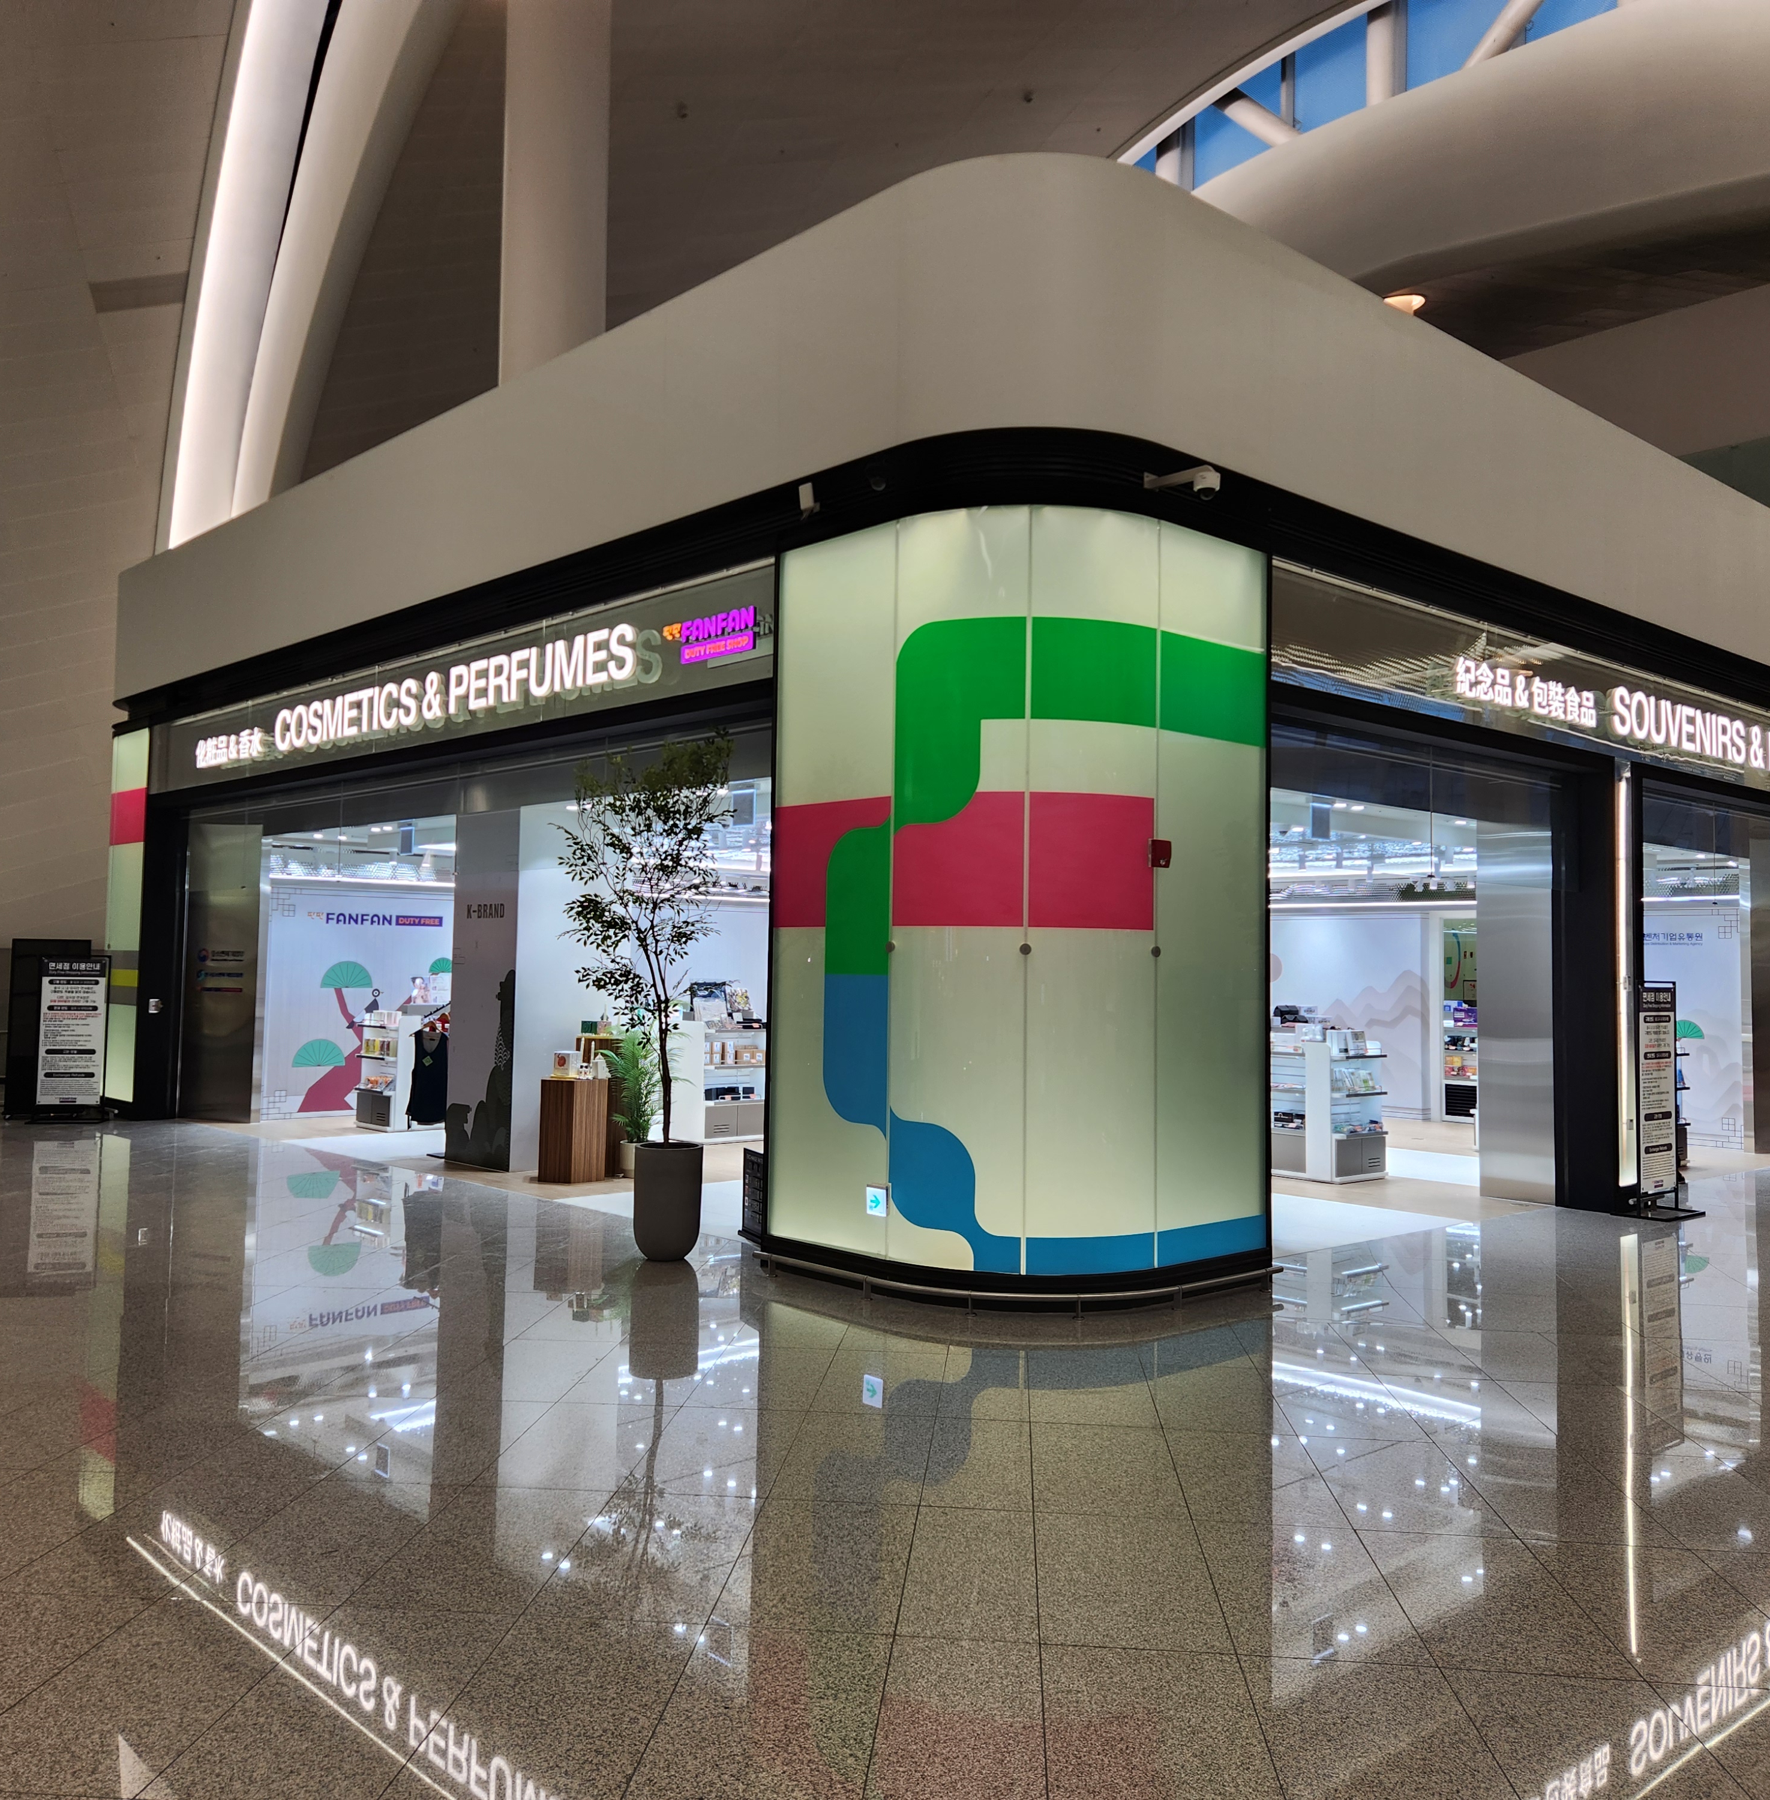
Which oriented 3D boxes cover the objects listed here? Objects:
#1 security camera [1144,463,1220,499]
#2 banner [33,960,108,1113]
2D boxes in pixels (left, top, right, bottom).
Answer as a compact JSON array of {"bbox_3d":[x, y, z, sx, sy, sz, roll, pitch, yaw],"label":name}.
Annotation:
[{"bbox_3d":[1.551,-2.140,8.220,0.140,0.190,0.420,3,-3,-38],"label":"security camera"},{"bbox_3d":[-7.801,1.331,15.283,0.630,1.600,0.360,2,-3,-13],"label":"banner"}]

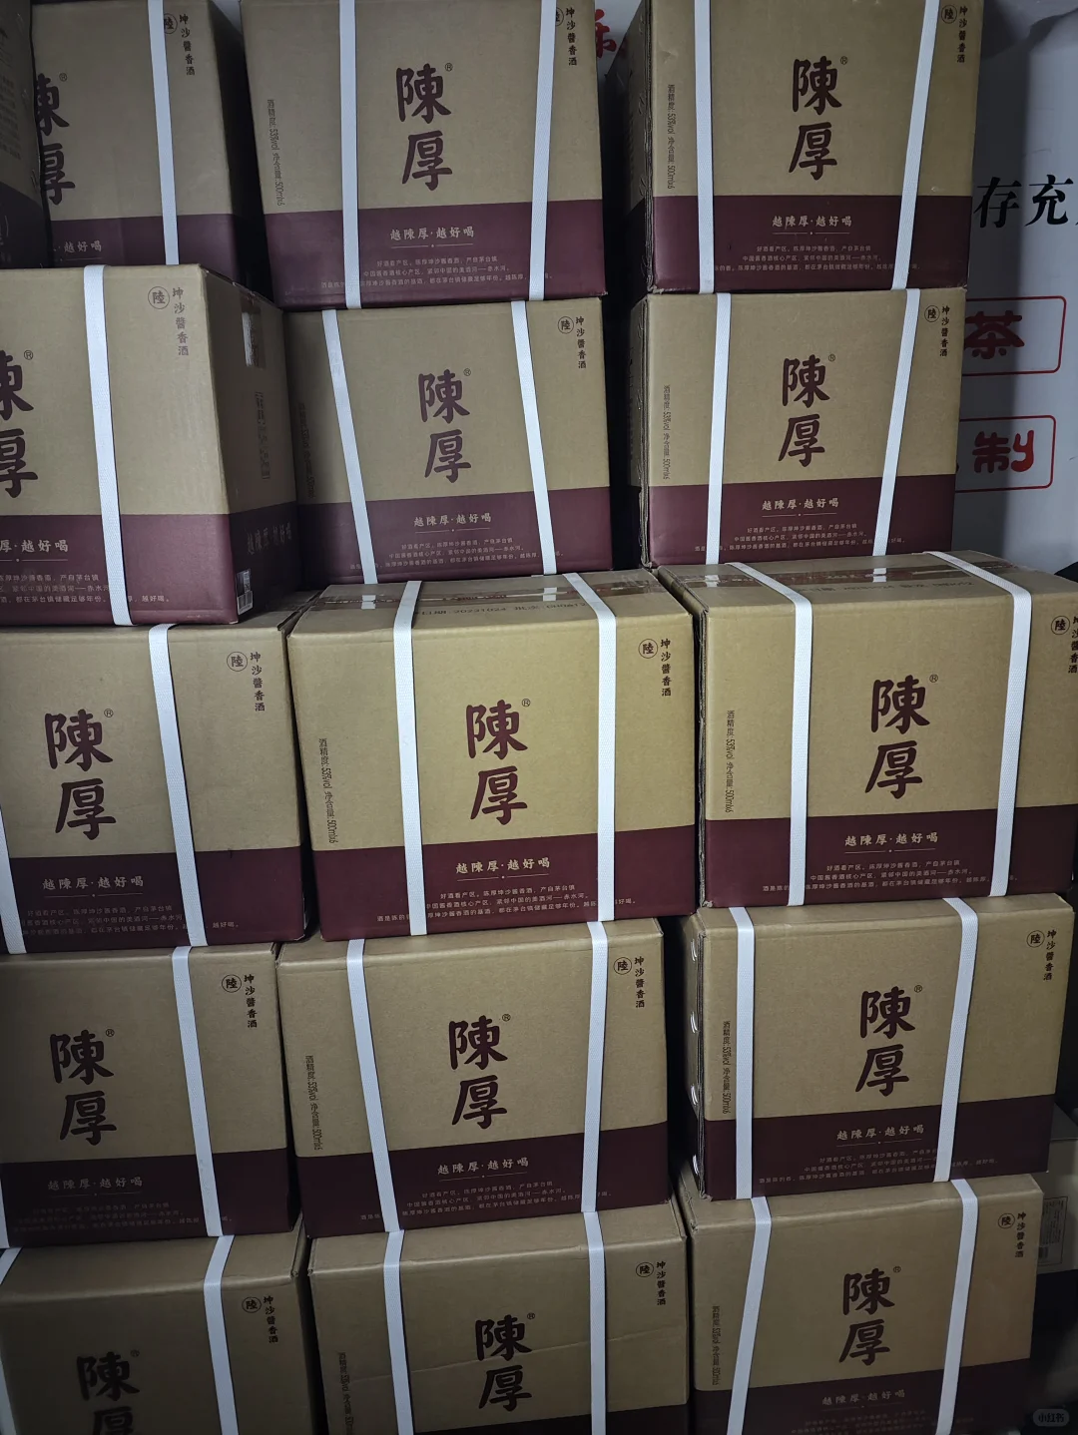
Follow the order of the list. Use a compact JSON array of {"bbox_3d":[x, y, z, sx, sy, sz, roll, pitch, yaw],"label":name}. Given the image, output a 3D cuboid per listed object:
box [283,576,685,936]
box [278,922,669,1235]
[{"bbox_3d":[-0.041,0.019,1.027,0.335,0.278,0.275,-3,16,-3],"label":"box"},{"bbox_3d":[-0.062,0.296,1.059,0.335,0.278,0.275,-4,16,-4],"label":"box"}]

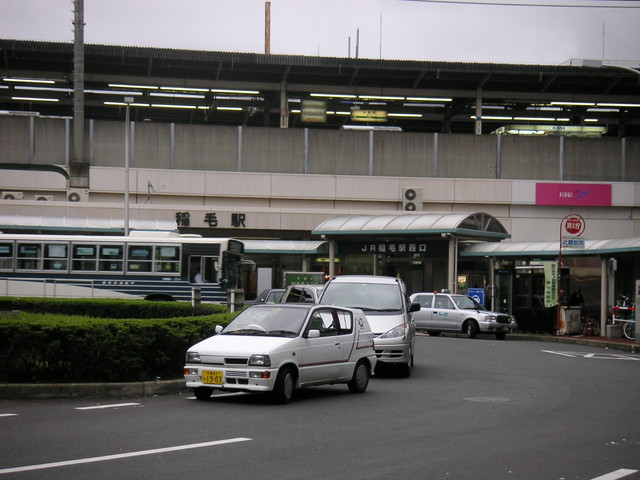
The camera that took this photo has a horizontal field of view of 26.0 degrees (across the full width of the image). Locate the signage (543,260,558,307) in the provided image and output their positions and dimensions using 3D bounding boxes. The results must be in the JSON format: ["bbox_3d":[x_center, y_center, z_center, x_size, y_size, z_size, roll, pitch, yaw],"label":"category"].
[{"bbox_3d":[7.847,1.498,47.039,0.525,1.548,0.080,1,-2,-5],"label":"signage"}]

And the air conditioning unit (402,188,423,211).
[{"bbox_3d":[4.224,-1.746,63.601,0.940,1.237,0.350,1,-2,-10],"label":"air conditioning unit"}]

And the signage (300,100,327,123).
[{"bbox_3d":[-0.333,-6.718,72.638,1.348,1.176,0.220,1,-2,-10],"label":"signage"}]

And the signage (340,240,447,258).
[{"bbox_3d":[2.852,0.358,53.268,4.463,0.672,0.150,0,-2,25],"label":"signage"}]

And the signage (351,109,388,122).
[{"bbox_3d":[2.615,-6.510,73.152,1.991,0.619,0.220,1,-2,-10],"label":"signage"}]

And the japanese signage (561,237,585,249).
[{"bbox_3d":[8.624,0.096,47.132,0.810,0.408,0.060,1,-2,-8],"label":"japanese signage"}]

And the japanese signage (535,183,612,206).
[{"bbox_3d":[11.879,-2.118,65.089,3.765,1.037,0.120,1,-2,-9],"label":"japanese signage"}]

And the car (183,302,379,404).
[{"bbox_3d":[-0.521,1.557,19.655,1.400,1.340,3.200,0,-2,29],"label":"car"}]

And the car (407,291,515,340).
[{"bbox_3d":[4.417,2.534,46.640,4.690,1.530,1.700,-1,-3,45],"label":"car"}]

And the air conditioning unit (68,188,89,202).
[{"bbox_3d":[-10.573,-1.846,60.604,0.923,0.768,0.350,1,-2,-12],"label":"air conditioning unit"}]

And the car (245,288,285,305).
[{"bbox_3d":[-0.735,2.652,50.936,4.650,1.480,1.700,0,-2,11],"label":"car"}]

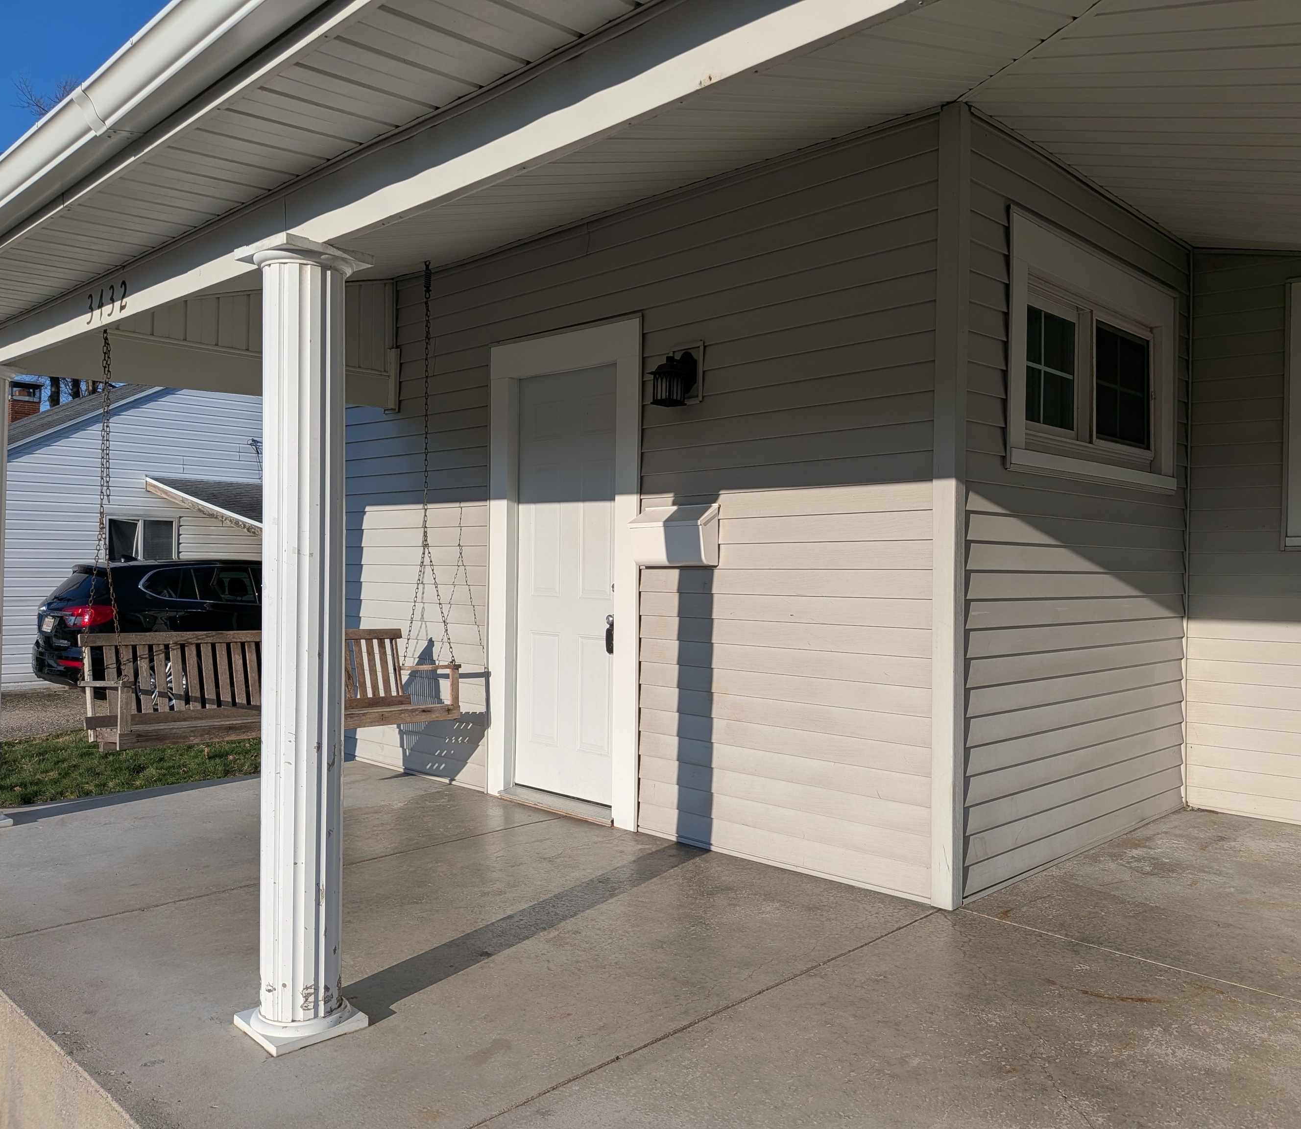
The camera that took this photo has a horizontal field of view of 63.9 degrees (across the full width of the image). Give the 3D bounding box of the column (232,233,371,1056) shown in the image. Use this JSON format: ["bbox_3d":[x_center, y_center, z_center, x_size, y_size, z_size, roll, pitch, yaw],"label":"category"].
[{"bbox_3d":[-0.854,0.185,2.582,0.240,1.900,0.240,0,-1,45],"label":"column"}]

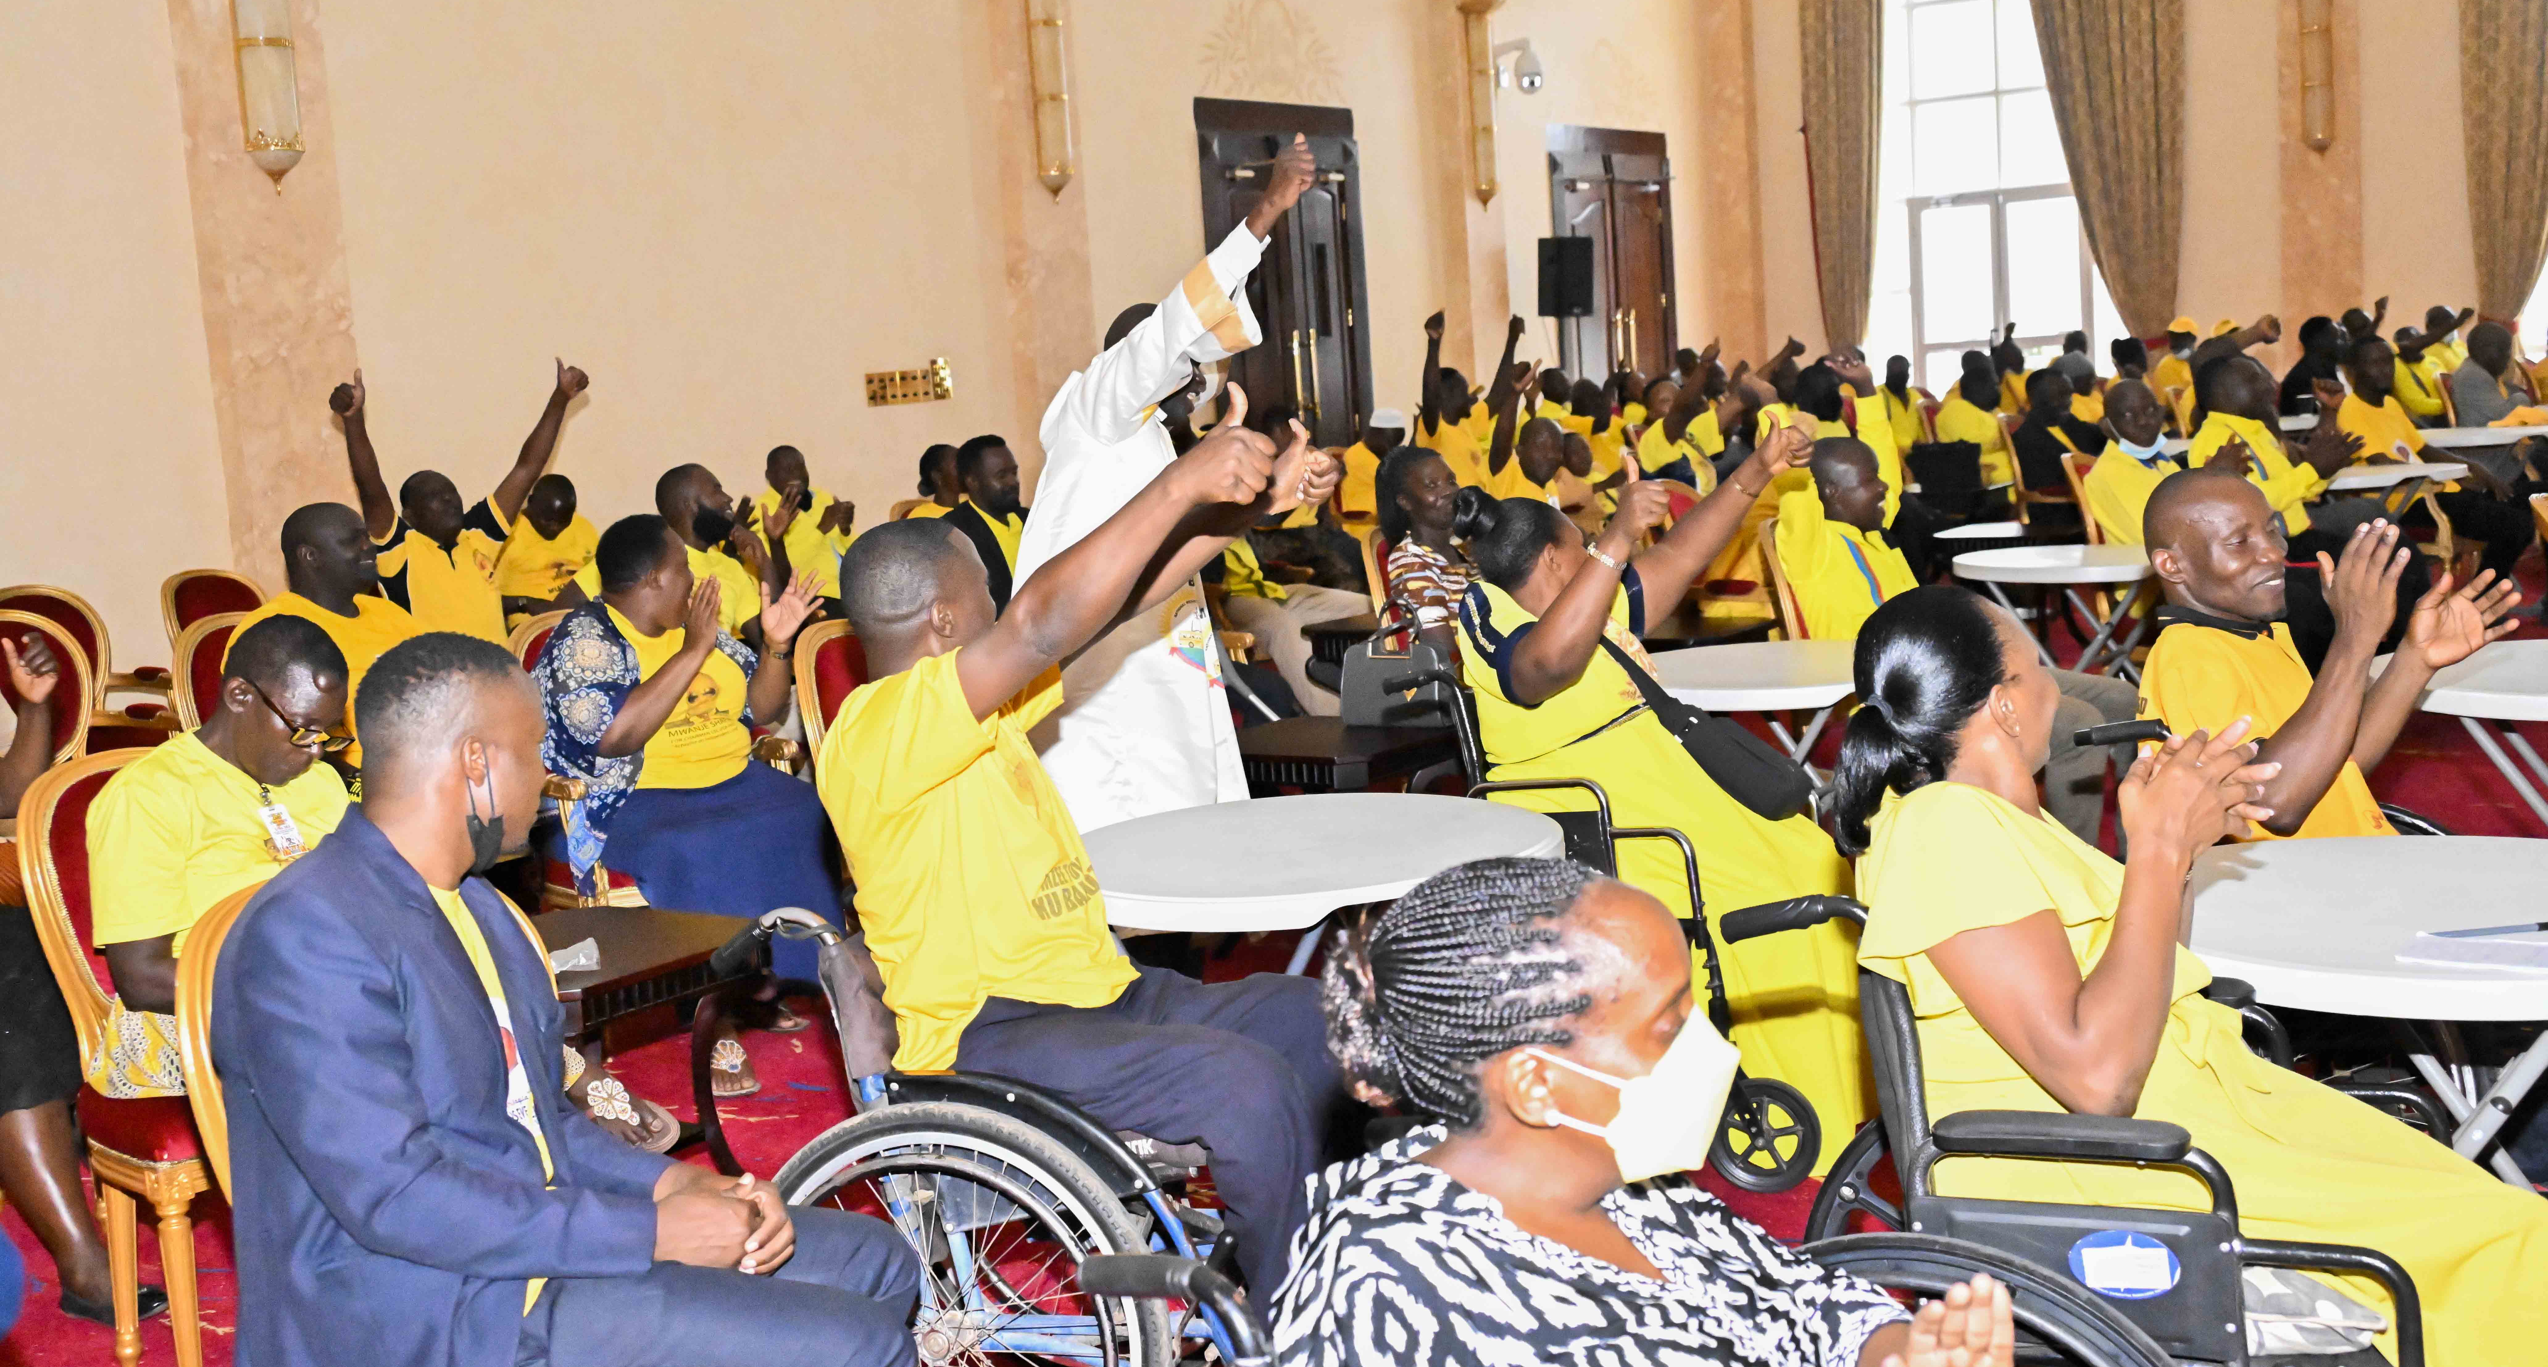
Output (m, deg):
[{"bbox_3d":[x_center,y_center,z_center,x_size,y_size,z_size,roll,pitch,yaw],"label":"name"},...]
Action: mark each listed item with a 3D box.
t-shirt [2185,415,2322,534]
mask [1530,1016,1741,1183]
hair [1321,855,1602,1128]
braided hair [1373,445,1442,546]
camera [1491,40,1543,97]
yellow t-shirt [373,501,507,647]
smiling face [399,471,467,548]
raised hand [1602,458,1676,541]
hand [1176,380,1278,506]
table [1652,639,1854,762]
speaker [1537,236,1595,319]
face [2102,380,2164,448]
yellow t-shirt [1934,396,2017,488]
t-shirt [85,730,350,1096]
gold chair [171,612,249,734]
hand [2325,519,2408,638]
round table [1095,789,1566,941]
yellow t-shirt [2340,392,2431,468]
[{"bbox_3d":[2.930,-0.582,7.600,0.360,0.520,0.480,1,10,37],"label":"t-shirt"},{"bbox_3d":[0.257,0.291,1.780,0.120,0.107,0.128,7,9,15],"label":"mask"},{"bbox_3d":[0.116,0.191,1.590,0.180,0.175,0.165,-4,7,2],"label":"hair"},{"bbox_3d":[0.366,-0.516,6.950,0.210,0.280,0.200,0,8,28],"label":"braided hair"},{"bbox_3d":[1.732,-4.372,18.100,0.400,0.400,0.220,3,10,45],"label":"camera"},{"bbox_3d":[-2.371,-0.215,7.250,0.460,0.580,0.280,-10,10,-39],"label":"yellow t-shirt"},{"bbox_3d":[-2.627,-0.544,7.950,0.200,0.235,0.165,2,10,39],"label":"smiling face"},{"bbox_3d":[0.626,-0.318,4.380,0.125,0.150,0.100,-5,7,-5],"label":"raised hand"},{"bbox_3d":[-0.061,-0.298,3.200,0.125,0.150,0.085,-1,8,18],"label":"hand"},{"bbox_3d":[1.191,0.322,5.901,0.840,0.740,0.840,1,9,35],"label":"table"},{"bbox_3d":[1.642,-2.275,14.300,0.270,0.440,0.250,-9,9,-38],"label":"speaker"},{"bbox_3d":[2.967,-0.929,8.800,0.160,0.220,0.160,-6,7,-14],"label":"face"},{"bbox_3d":[3.268,-1.040,11.900,0.300,0.580,0.460,-5,7,-5],"label":"yellow t-shirt"},{"bbox_3d":[-1.695,0.333,4.120,0.320,0.560,0.470,1,9,36],"label":"t-shirt"},{"bbox_3d":[-2.565,0.316,6.792,0.600,1.000,0.540,3,10,43],"label":"gold chair"},{"bbox_3d":[1.543,-0.149,3.600,0.105,0.175,0.060,15,7,31],"label":"hand"},{"bbox_3d":[0.061,0.628,4.278,0.850,0.740,0.850,-4,7,0],"label":"round table"},{"bbox_3d":[4.447,-0.908,10.100,0.440,0.500,0.300,-8,8,-30],"label":"yellow t-shirt"}]

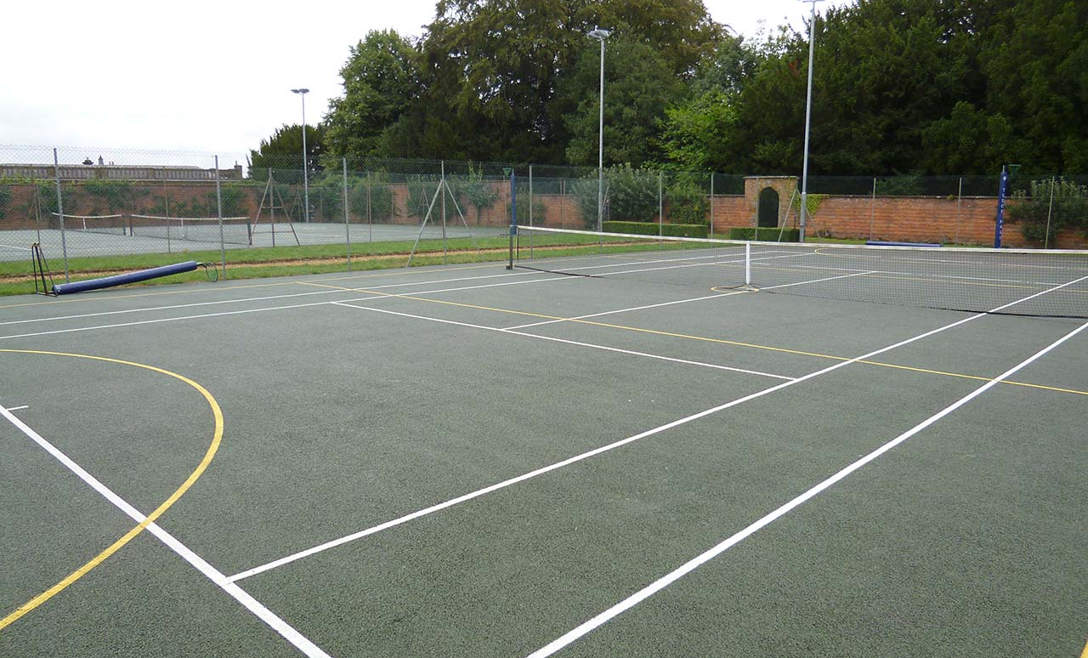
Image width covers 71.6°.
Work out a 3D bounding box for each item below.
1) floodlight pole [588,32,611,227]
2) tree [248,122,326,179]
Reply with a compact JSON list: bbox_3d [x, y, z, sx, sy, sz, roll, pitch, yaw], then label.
[{"bbox_3d":[2.885,-10.141,39.590,0.800,10.445,1.500,-8,12,-40],"label":"floodlight pole"},{"bbox_3d":[-24.409,-15.067,72.595,8.300,9.248,8.000,-3,10,-18],"label":"tree"}]

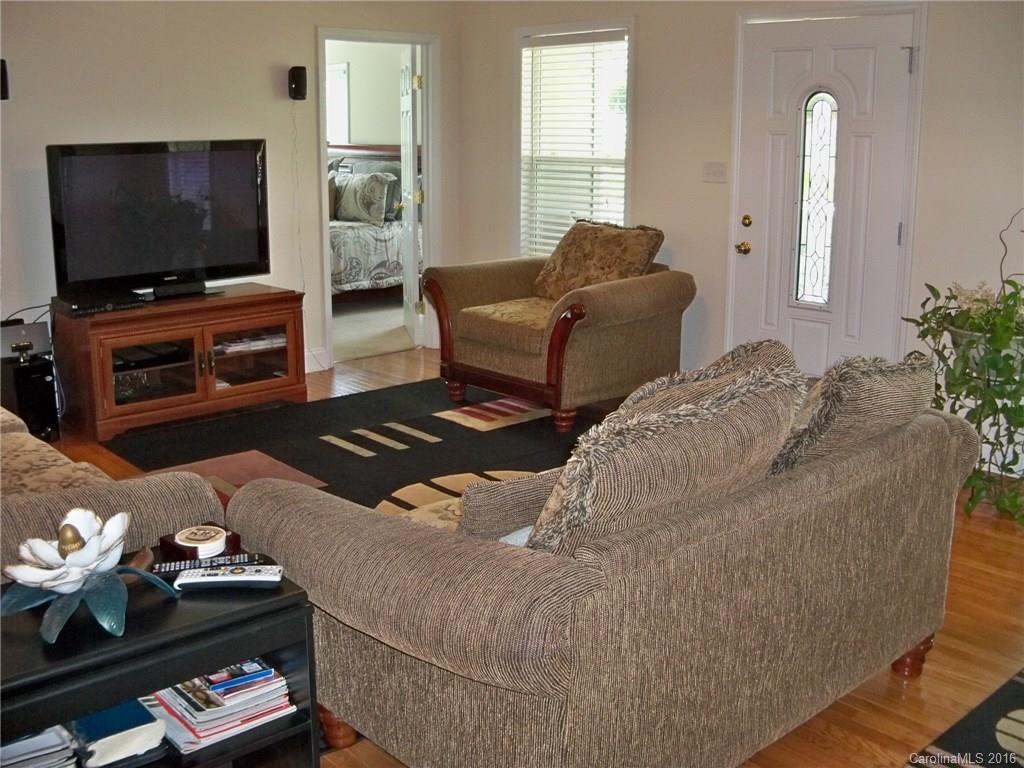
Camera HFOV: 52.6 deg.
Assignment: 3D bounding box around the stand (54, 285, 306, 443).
[{"bbox_3d":[-1.774,-0.162,5.585,1.150,0.610,0.580,-11,18,-39],"label":"stand"}]

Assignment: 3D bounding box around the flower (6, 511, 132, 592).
[{"bbox_3d":[-0.903,0.345,2.109,0.250,0.140,0.230,0,14,0],"label":"flower"}]

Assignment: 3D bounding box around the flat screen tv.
[{"bbox_3d":[-1.819,-0.868,5.462,1.180,0.800,0.200,-12,18,-40],"label":"flat screen tv"}]

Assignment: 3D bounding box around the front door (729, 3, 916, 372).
[{"bbox_3d":[1.550,-0.806,5.248,0.060,2.030,0.940,-13,19,-42],"label":"front door"}]

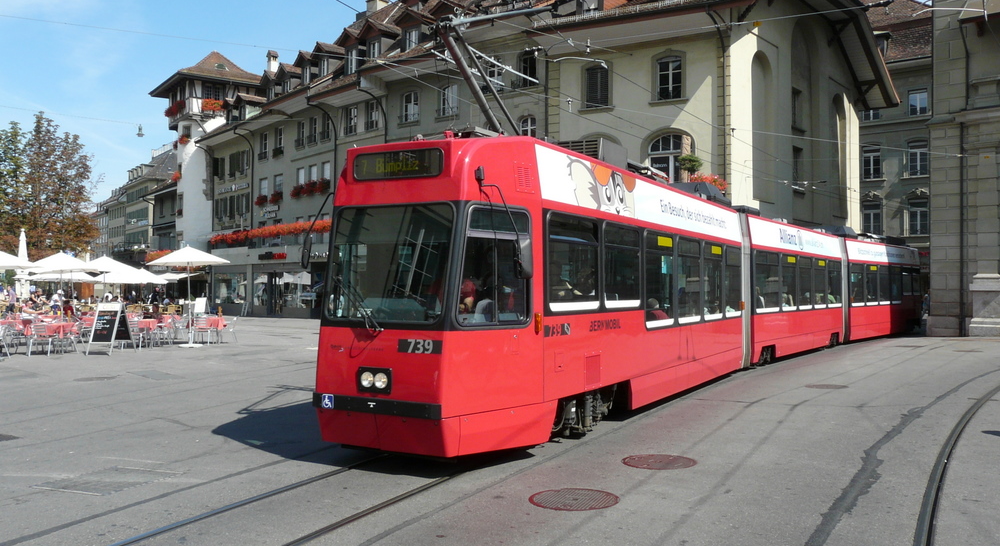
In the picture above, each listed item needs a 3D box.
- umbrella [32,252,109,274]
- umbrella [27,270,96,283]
[{"bbox_3d":[-13.753,0.722,25.400,2.450,2.820,2.450,0,-1,0],"label":"umbrella"},{"bbox_3d":[-16.767,0.863,31.000,2.700,2.760,2.700,0,-1,0],"label":"umbrella"}]

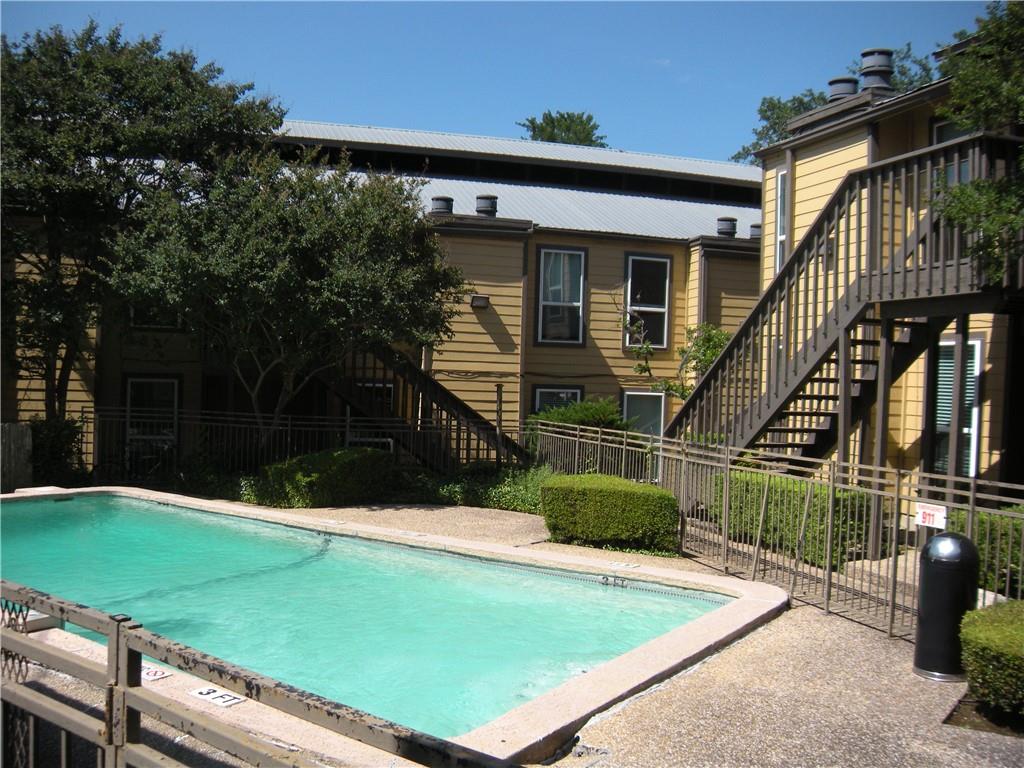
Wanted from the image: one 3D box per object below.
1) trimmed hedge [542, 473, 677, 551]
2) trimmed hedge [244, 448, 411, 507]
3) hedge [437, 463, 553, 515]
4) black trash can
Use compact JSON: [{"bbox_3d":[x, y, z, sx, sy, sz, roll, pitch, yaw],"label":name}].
[{"bbox_3d":[1.089,1.431,11.507,1.360,0.640,1.200,2,0,15],"label":"trimmed hedge"},{"bbox_3d":[-2.498,1.253,14.006,2.100,0.720,1.150,2,0,-10],"label":"trimmed hedge"},{"bbox_3d":[-0.221,1.392,14.307,1.500,0.600,0.750,2,0,28],"label":"hedge"},{"bbox_3d":[2.737,1.384,6.527,0.375,0.900,0.375,2,0,22],"label":"black trash can"}]

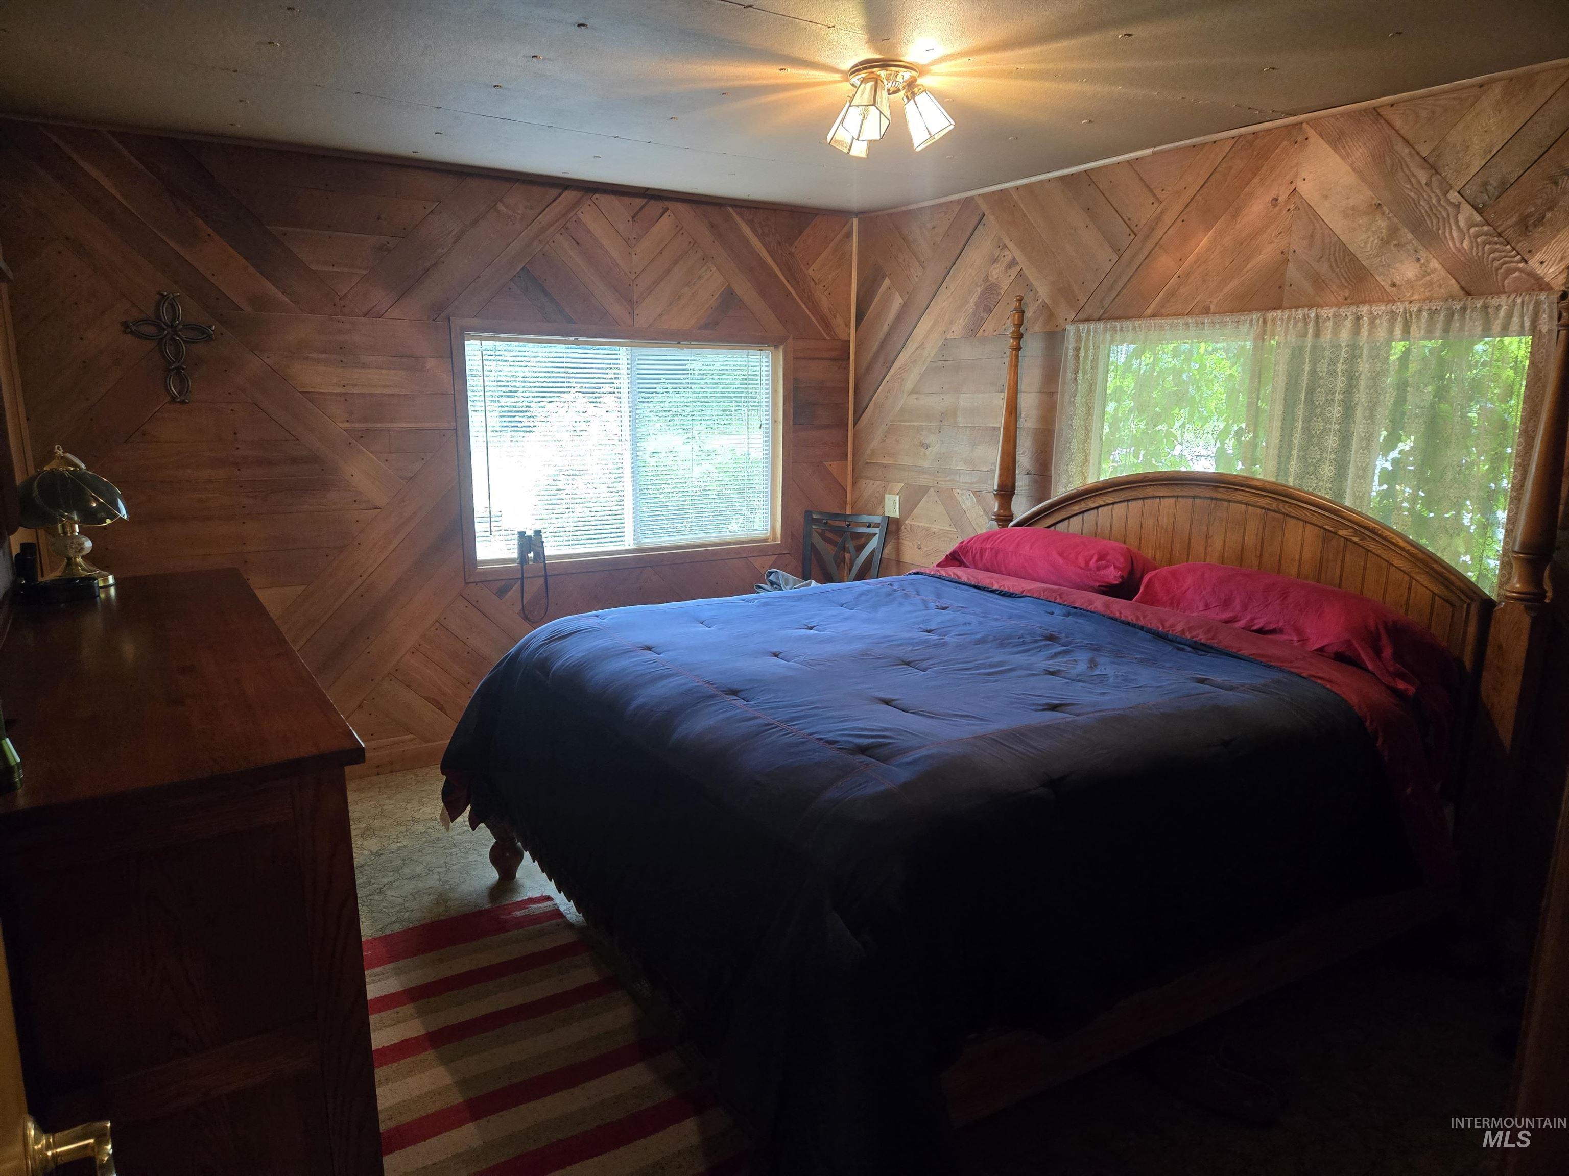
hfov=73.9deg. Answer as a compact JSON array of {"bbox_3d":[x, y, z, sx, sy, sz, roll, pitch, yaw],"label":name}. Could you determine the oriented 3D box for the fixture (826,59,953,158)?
[{"bbox_3d":[0.257,-1.287,2.825,0.350,0.205,0.335,-6,13,-31],"label":"fixture"}]

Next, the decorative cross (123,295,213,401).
[{"bbox_3d":[-2.184,-0.854,3.709,0.275,0.390,0.030,-6,13,-31],"label":"decorative cross"}]

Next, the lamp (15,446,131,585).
[{"bbox_3d":[-1.892,-0.190,2.754,0.300,0.364,0.300,-6,13,-31],"label":"lamp"}]

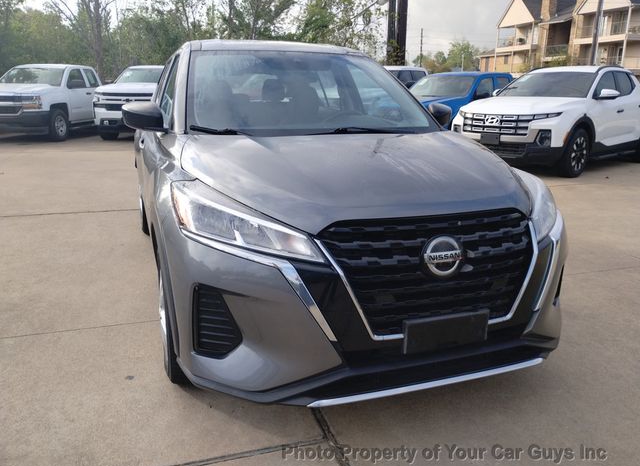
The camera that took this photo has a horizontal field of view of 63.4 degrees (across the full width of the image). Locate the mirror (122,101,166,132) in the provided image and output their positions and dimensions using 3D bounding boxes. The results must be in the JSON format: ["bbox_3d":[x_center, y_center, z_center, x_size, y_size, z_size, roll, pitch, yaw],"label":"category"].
[{"bbox_3d":[-0.899,-0.604,2.637,0.225,0.165,0.160,-5,16,-18],"label":"mirror"}]

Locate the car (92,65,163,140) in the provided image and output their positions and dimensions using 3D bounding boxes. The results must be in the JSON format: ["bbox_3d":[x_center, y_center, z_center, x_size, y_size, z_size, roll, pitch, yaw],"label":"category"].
[{"bbox_3d":[-4.686,-3.868,15.148,2.050,1.940,5.850,0,15,-3],"label":"car"}]

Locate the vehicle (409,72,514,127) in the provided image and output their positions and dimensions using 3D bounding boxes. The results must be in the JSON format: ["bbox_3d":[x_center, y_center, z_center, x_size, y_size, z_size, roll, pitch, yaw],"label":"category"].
[{"bbox_3d":[3.558,-3.071,12.807,5.100,1.760,1.860,-14,21,-43],"label":"vehicle"}]

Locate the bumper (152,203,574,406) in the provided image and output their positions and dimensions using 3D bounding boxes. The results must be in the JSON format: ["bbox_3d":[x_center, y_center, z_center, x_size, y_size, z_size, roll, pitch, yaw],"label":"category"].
[{"bbox_3d":[0.325,0.204,1.908,1.720,0.560,0.540,-5,16,-18],"label":"bumper"}]

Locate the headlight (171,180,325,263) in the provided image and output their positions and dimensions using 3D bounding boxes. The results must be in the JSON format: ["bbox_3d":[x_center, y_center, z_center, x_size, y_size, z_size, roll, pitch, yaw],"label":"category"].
[{"bbox_3d":[-0.259,-0.049,1.709,0.410,0.200,0.480,-5,16,-18],"label":"headlight"}]

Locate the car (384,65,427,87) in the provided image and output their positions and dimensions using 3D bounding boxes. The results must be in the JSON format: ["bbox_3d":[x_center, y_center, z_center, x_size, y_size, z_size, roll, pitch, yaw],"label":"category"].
[{"bbox_3d":[1.871,-3.927,15.480,2.000,1.950,5.600,14,20,40],"label":"car"}]

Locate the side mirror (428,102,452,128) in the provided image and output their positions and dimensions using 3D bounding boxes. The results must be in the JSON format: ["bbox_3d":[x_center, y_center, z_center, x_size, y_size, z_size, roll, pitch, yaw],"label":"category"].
[{"bbox_3d":[0.741,-0.734,3.185,0.225,0.165,0.160,-5,16,-18],"label":"side mirror"}]

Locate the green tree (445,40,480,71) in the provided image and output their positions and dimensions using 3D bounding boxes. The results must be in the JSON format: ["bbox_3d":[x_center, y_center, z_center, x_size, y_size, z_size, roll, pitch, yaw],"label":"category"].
[{"bbox_3d":[23.081,-26.490,83.927,6.800,10.200,6.800,1,15,0],"label":"green tree"}]

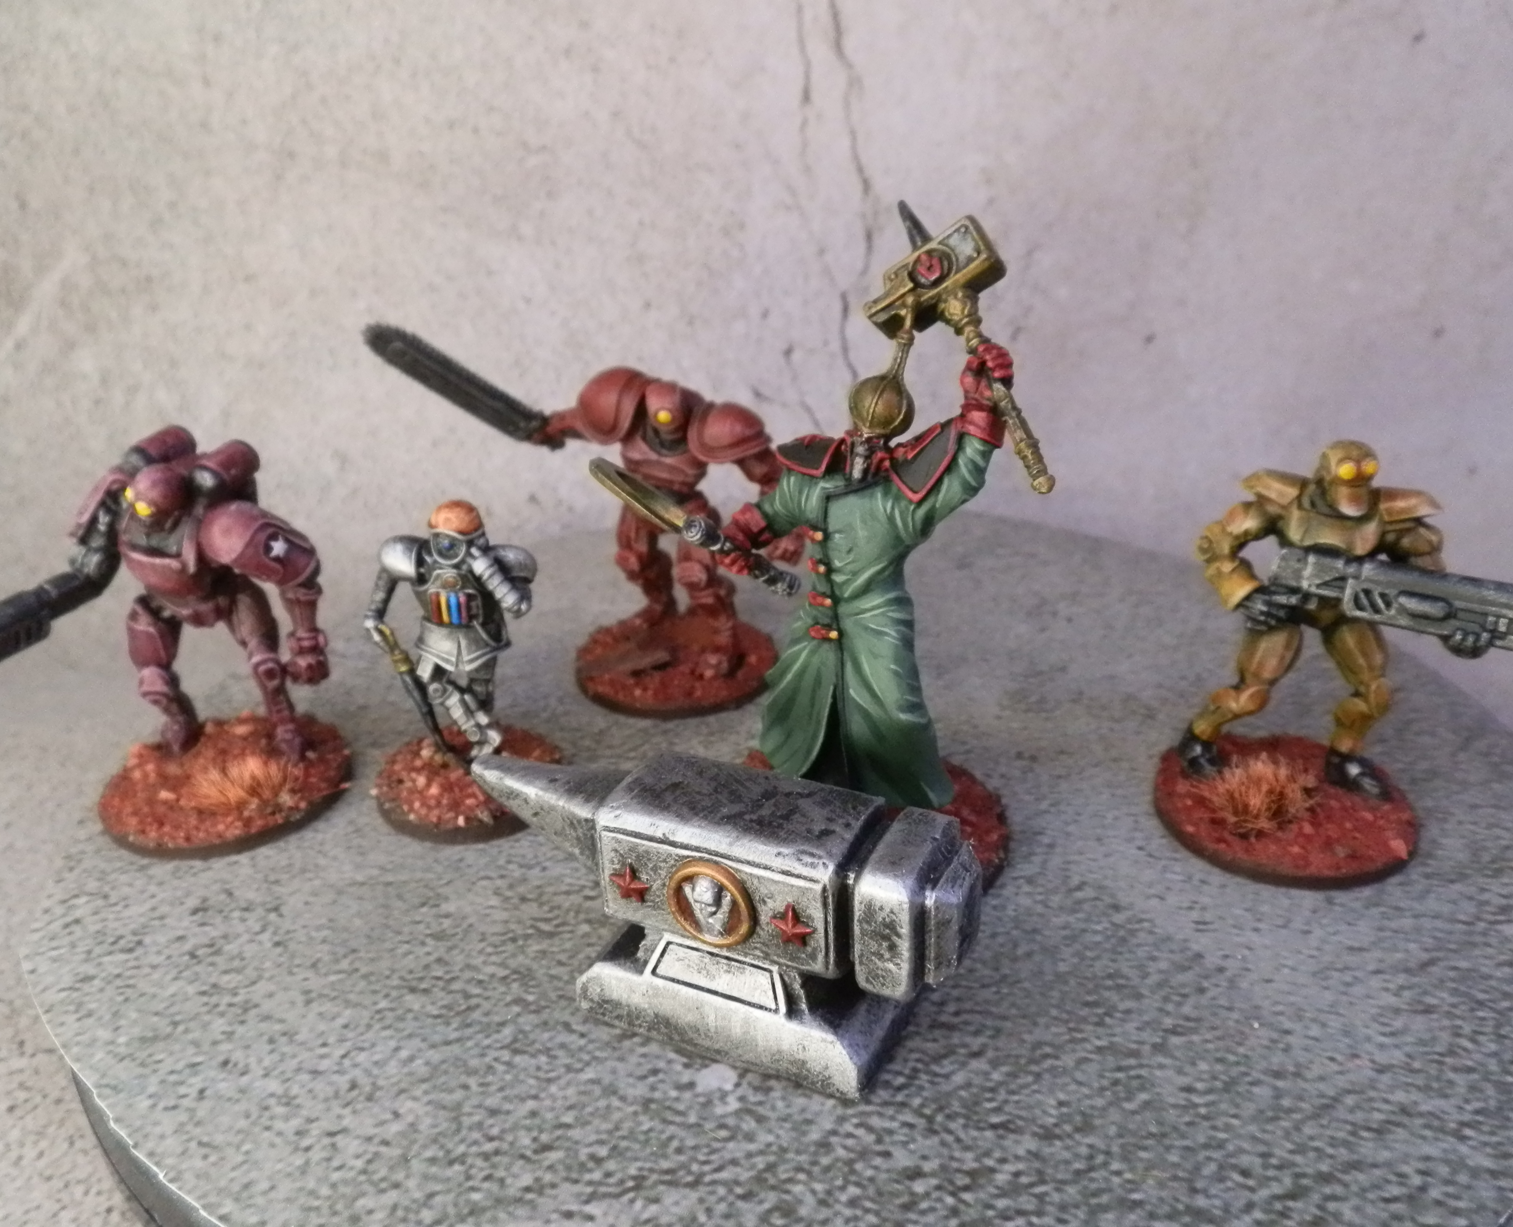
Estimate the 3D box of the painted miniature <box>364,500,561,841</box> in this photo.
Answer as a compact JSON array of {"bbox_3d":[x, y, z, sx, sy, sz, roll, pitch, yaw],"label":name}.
[{"bbox_3d":[-0.037,0.005,0.166,0.024,0.041,0.024,-3,25,-5],"label":"painted miniature"}]

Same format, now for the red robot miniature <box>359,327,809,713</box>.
[{"bbox_3d":[-0.023,-0.015,0.194,0.060,0.054,0.032,-2,25,-4],"label":"red robot miniature"}]

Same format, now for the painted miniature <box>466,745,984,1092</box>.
[{"bbox_3d":[-0.005,0.029,0.135,0.056,0.024,0.017,10,27,21],"label":"painted miniature"}]

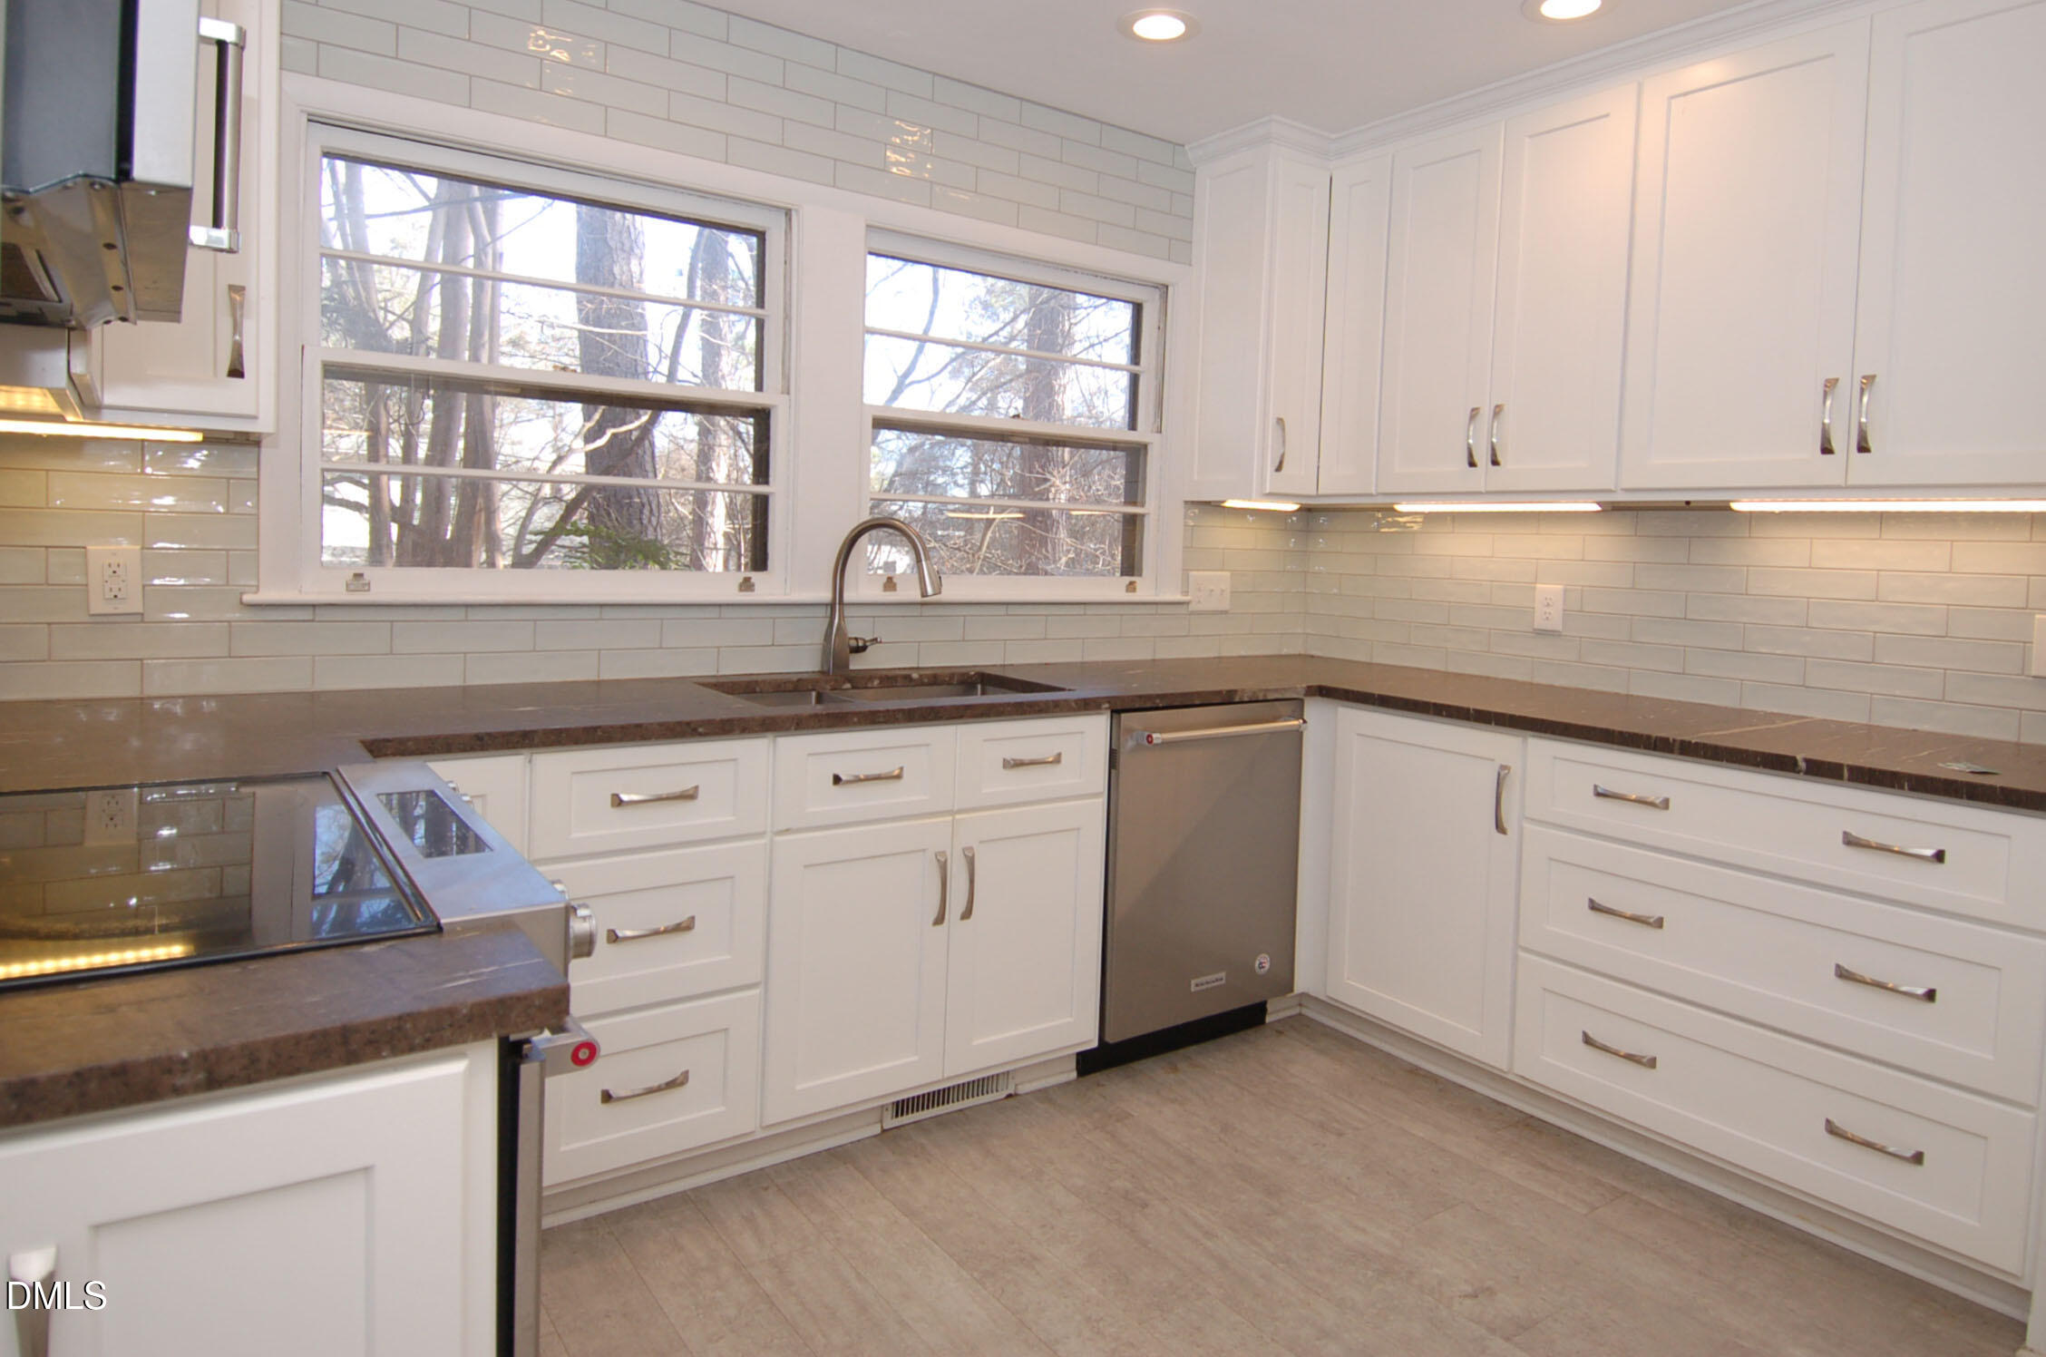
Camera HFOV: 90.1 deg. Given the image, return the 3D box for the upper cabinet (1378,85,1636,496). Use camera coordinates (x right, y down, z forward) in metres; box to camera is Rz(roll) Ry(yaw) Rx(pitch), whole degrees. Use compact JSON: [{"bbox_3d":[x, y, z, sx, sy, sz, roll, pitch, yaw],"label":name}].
[{"bbox_3d":[1.363,-0.982,2.795,0.335,0.966,0.629,-3,7,-41],"label":"upper cabinet"}]

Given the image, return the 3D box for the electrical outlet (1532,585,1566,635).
[{"bbox_3d":[1.484,-0.197,2.884,0.012,0.127,0.079,-3,7,-41],"label":"electrical outlet"}]

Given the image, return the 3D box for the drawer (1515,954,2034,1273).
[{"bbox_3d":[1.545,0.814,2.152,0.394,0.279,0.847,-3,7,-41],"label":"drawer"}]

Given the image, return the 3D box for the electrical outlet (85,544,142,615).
[{"bbox_3d":[-1.700,-0.182,1.914,0.079,0.128,0.011,-1,6,-30],"label":"electrical outlet"}]

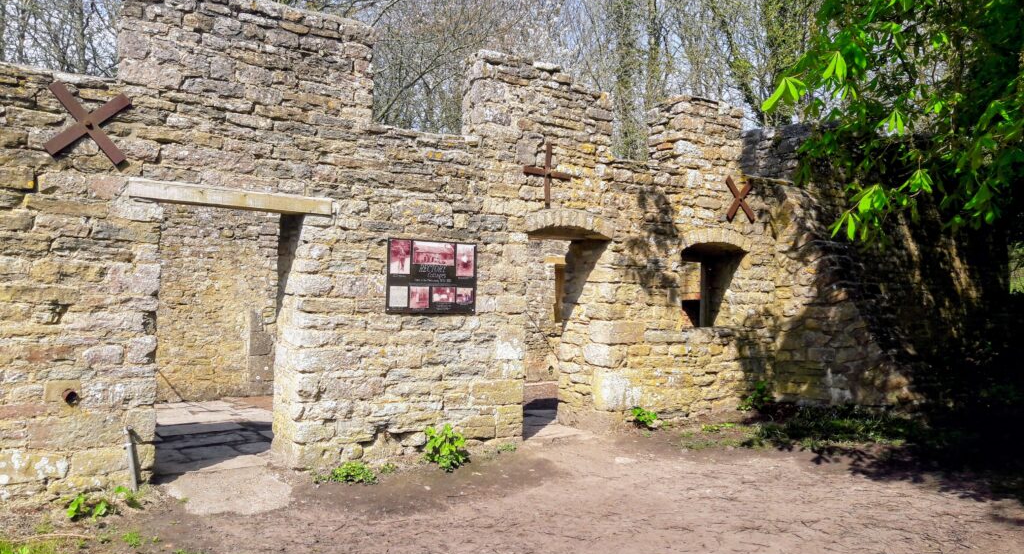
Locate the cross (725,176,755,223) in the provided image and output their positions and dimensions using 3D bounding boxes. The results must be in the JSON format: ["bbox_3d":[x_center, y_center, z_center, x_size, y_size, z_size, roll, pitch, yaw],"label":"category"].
[{"bbox_3d":[2.943,-0.990,10.723,0.610,0.580,0.070,2,-2,-40],"label":"cross"}]

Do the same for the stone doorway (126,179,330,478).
[{"bbox_3d":[-2.385,0.438,6.821,1.645,2.281,0.510,2,-2,-40],"label":"stone doorway"}]

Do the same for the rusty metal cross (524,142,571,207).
[{"bbox_3d":[0.364,-1.072,8.786,0.682,0.696,0.070,2,-2,-40],"label":"rusty metal cross"}]

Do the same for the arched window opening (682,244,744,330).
[{"bbox_3d":[2.450,0.098,10.772,1.340,1.090,0.450,2,-2,-40],"label":"arched window opening"}]

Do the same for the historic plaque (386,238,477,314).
[{"bbox_3d":[-0.752,0.006,7.870,1.022,0.697,0.030,2,-2,-40],"label":"historic plaque"}]

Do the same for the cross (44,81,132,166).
[{"bbox_3d":[-3.026,-1.090,5.907,0.550,0.544,0.070,2,-2,-40],"label":"cross"}]

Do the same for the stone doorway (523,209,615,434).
[{"bbox_3d":[0.452,0.475,9.270,1.326,2.366,0.550,2,-2,-40],"label":"stone doorway"}]

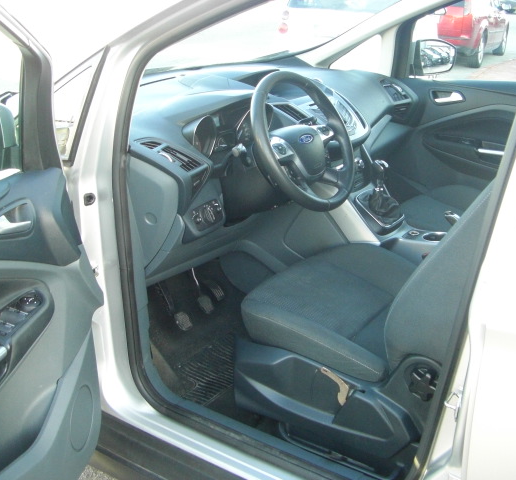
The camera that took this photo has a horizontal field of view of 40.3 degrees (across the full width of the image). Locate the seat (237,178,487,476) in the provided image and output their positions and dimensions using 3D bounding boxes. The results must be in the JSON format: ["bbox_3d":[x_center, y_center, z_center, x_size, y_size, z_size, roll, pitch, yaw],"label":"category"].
[{"bbox_3d":[0.420,-0.039,1.623,0.820,1.120,0.540,14,25,34],"label":"seat"}]

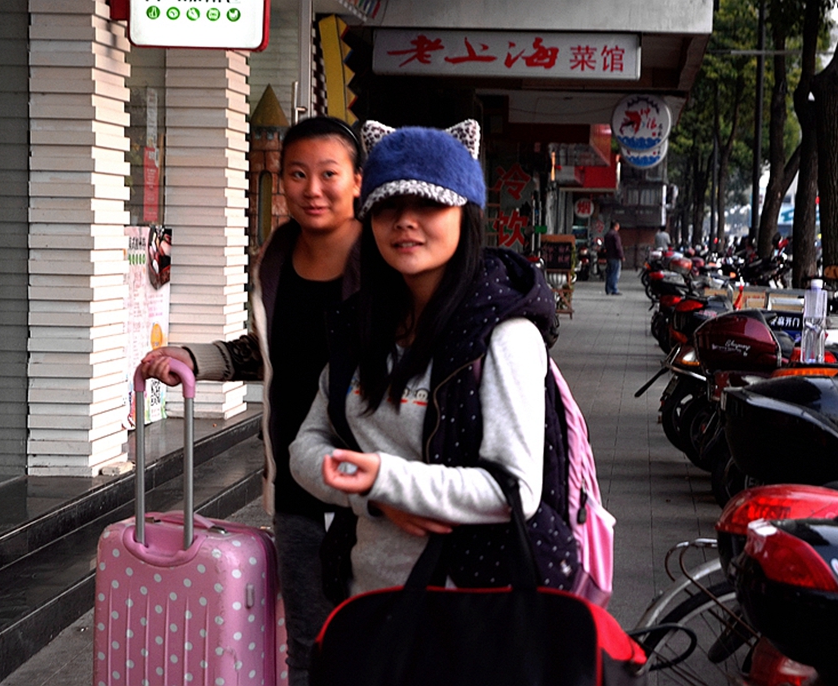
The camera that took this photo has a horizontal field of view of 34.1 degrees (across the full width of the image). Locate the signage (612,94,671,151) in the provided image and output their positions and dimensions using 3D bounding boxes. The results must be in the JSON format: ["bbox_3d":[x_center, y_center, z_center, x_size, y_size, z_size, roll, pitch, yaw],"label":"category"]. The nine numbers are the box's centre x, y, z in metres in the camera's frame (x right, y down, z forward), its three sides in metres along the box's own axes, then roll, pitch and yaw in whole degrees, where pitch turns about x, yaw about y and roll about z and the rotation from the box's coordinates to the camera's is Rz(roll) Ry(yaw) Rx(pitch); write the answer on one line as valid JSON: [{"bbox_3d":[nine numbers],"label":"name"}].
[{"bbox_3d":[3.000,-2.965,18.400,0.790,0.780,0.170,3,5,14],"label":"signage"}]

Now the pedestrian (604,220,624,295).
[{"bbox_3d":[4.478,-1.964,31.400,0.420,1.710,0.520,2,5,9],"label":"pedestrian"}]

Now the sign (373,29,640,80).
[{"bbox_3d":[0.856,-2.806,13.300,2.590,0.440,0.170,2,5,5],"label":"sign"}]

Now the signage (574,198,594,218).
[{"bbox_3d":[4.512,-3.689,37.500,0.540,0.540,0.140,2,5,10],"label":"signage"}]

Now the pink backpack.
[{"bbox_3d":[0.171,0.225,2.320,0.300,0.430,0.180,5,6,38],"label":"pink backpack"}]

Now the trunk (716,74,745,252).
[{"bbox_3d":[9.698,-5.134,43.261,0.850,6.440,0.700,2,5,9],"label":"trunk"}]

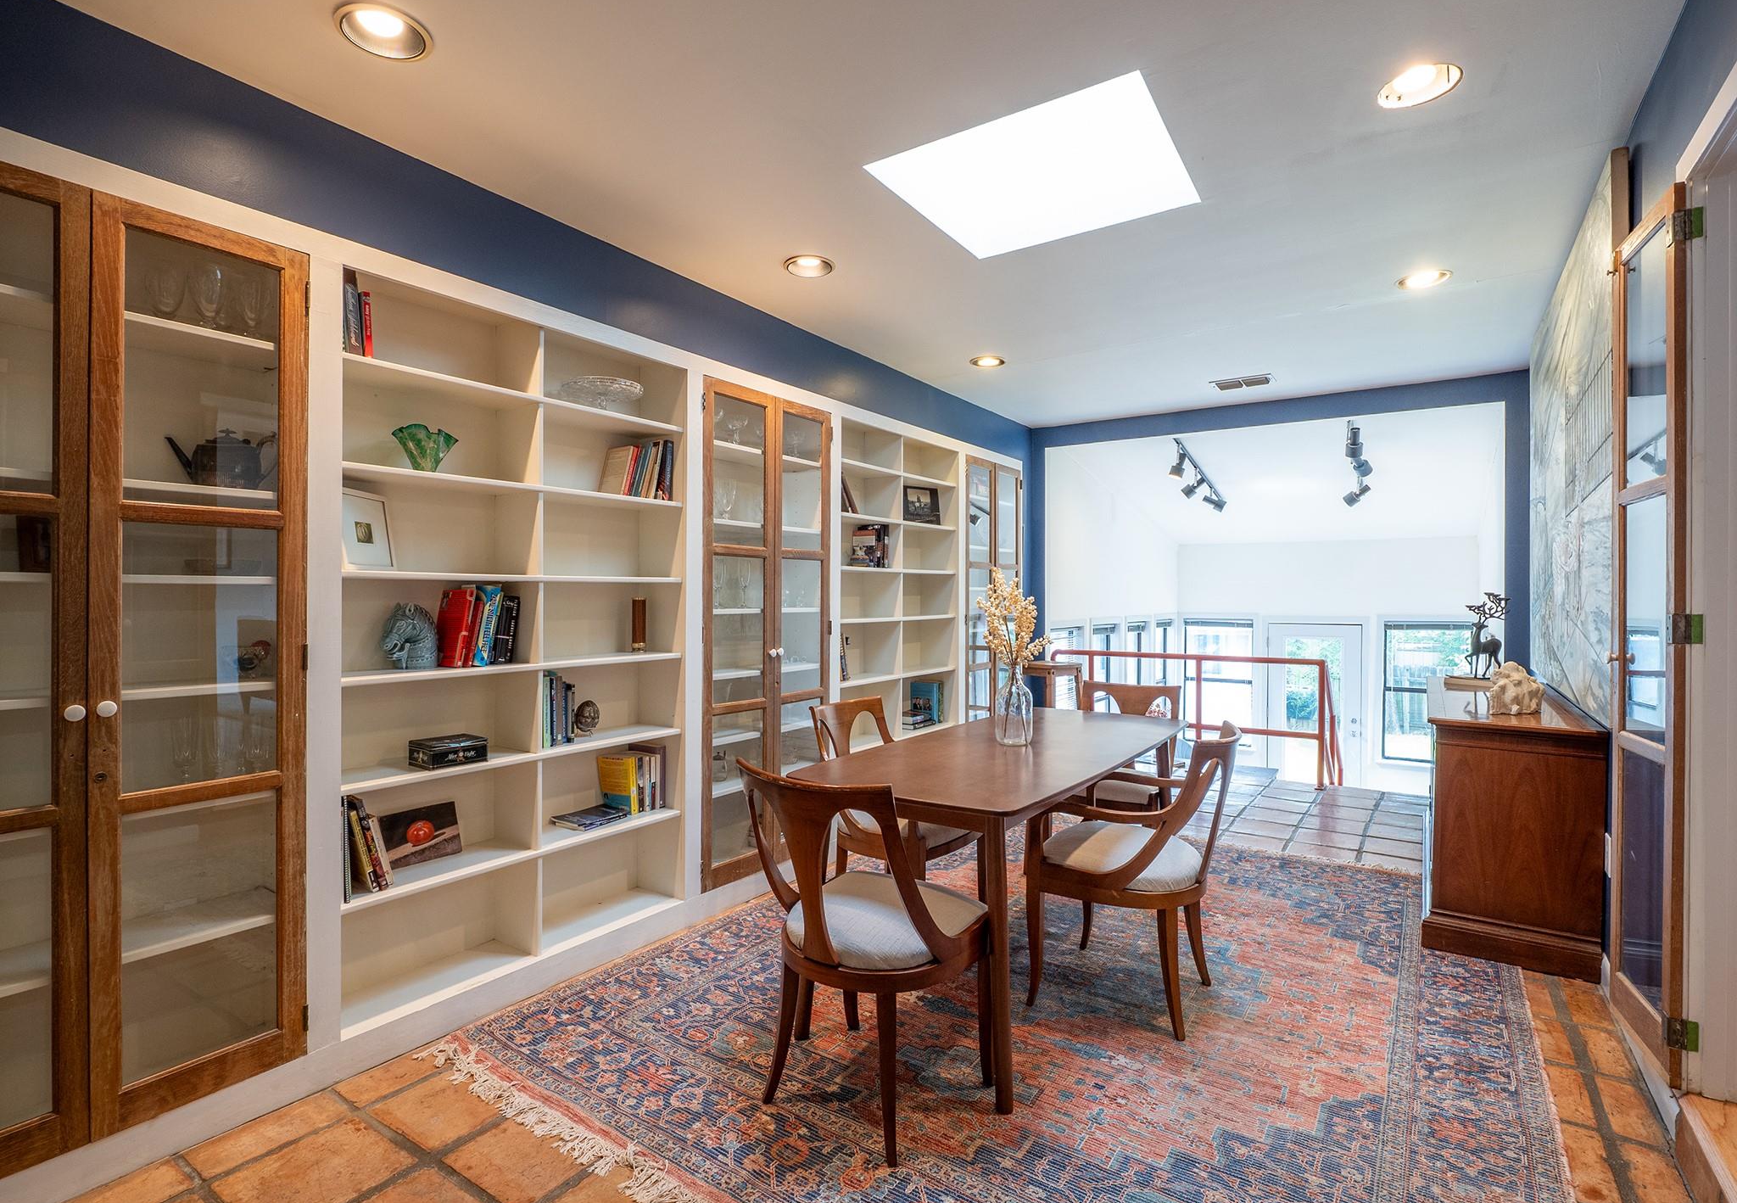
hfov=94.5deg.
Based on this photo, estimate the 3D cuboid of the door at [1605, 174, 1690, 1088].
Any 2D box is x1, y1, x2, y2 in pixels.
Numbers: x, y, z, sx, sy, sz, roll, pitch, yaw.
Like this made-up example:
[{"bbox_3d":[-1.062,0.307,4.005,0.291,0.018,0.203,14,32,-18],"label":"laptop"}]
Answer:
[{"bbox_3d":[1.924,0.075,1.987,0.032,2.030,0.408,0,0,29],"label":"door"}]

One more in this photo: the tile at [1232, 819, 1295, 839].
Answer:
[{"bbox_3d":[2.164,1.258,4.406,0.295,0.020,0.295,0,0,35],"label":"tile"}]

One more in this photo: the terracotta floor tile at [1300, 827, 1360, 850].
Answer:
[{"bbox_3d":[2.400,1.250,4.194,0.290,0.015,0.290,0,0,35],"label":"terracotta floor tile"}]

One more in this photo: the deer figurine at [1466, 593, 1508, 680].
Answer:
[{"bbox_3d":[2.909,0.163,3.779,0.165,0.408,0.120,0,0,35],"label":"deer figurine"}]

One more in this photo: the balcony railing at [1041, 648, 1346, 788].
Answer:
[{"bbox_3d":[2.306,0.825,5.956,1.980,0.840,0.120,0,0,35],"label":"balcony railing"}]

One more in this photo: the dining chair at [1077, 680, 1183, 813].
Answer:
[{"bbox_3d":[1.155,0.820,3.651,0.470,0.840,0.540,0,0,35],"label":"dining chair"}]

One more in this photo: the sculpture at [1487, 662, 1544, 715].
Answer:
[{"bbox_3d":[2.461,0.327,3.050,0.170,0.190,0.150,0,0,35],"label":"sculpture"}]

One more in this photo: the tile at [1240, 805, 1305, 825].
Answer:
[{"bbox_3d":[2.346,1.258,4.665,0.295,0.020,0.295,0,0,35],"label":"tile"}]

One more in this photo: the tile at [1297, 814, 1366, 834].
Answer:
[{"bbox_3d":[2.585,1.249,4.454,0.290,0.015,0.290,0,0,35],"label":"tile"}]

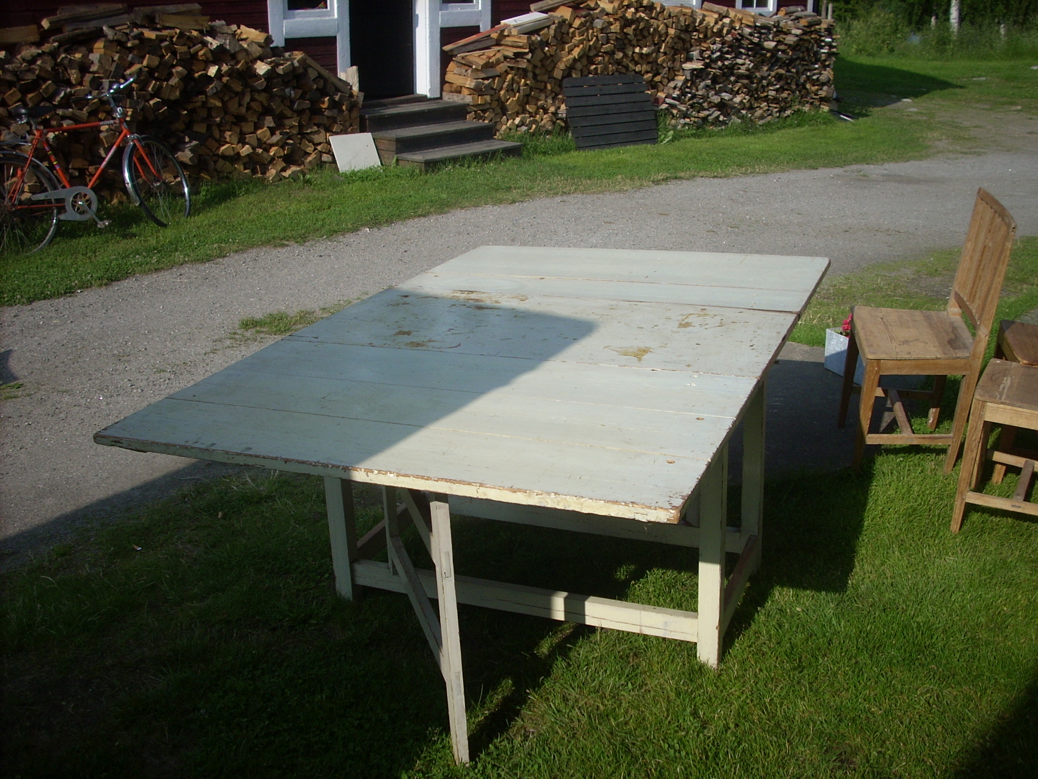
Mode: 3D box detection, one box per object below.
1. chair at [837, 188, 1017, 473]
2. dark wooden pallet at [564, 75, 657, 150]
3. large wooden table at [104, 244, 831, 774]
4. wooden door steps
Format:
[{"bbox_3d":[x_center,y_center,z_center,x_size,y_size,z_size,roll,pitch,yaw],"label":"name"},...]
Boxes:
[{"bbox_3d":[1.361,-0.181,3.791,0.411,0.931,0.449,3,27,8],"label":"chair"},{"bbox_3d":[0.970,-2.942,11.808,1.056,0.753,0.100,-12,3,-30],"label":"dark wooden pallet"},{"bbox_3d":[0.079,0.199,3.016,1.224,0.755,1.963,5,20,22],"label":"large wooden table"},{"bbox_3d":[-0.940,-2.635,11.381,1.391,0.514,1.401,17,26,39],"label":"wooden door steps"}]

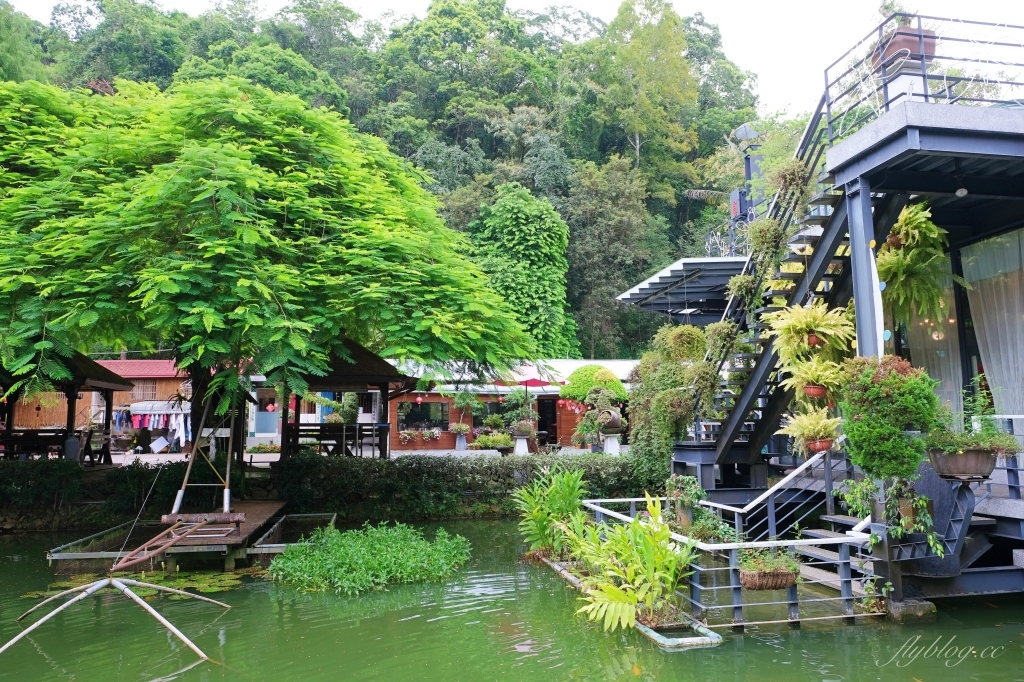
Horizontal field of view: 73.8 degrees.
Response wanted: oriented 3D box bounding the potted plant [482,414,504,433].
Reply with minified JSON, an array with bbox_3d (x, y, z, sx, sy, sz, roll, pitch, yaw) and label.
[{"bbox_3d":[-0.691,3.046,25.500,0.850,0.650,0.800,0,-7,0],"label":"potted plant"}]

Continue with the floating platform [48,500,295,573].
[{"bbox_3d":[-6.208,3.812,13.790,2.600,0.480,7.800,1,-8,-13],"label":"floating platform"}]

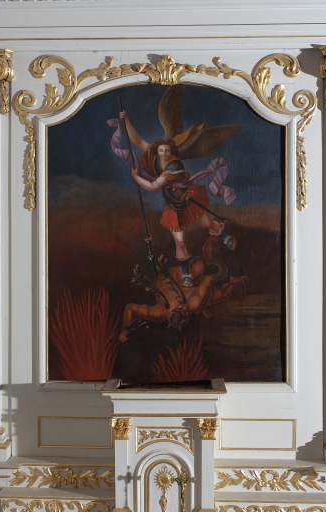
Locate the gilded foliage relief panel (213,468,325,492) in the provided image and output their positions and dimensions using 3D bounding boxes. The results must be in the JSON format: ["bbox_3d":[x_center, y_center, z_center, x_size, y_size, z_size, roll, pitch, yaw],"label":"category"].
[{"bbox_3d":[0.737,1.560,5.138,0.771,0.170,0.040,0,0,2],"label":"gilded foliage relief panel"}]

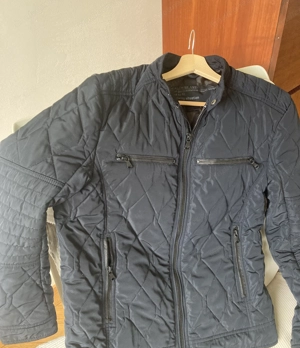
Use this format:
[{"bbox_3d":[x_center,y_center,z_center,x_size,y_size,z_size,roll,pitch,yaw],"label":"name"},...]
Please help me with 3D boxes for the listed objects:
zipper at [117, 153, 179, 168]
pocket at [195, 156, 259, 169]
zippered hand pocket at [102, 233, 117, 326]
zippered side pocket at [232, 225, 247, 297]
[{"bbox_3d":[-0.007,-0.030,0.710,0.132,0.026,0.015,5,-4,-14],"label":"zipper"},{"bbox_3d":[0.180,-0.029,0.755,0.160,0.026,0.015,-2,-2,-15],"label":"pocket"},{"bbox_3d":[-0.085,0.220,0.675,0.026,0.186,0.016,-1,-2,-17],"label":"zippered hand pocket"},{"bbox_3d":[0.210,0.207,0.760,0.022,0.167,0.015,-7,-1,-15],"label":"zippered side pocket"}]

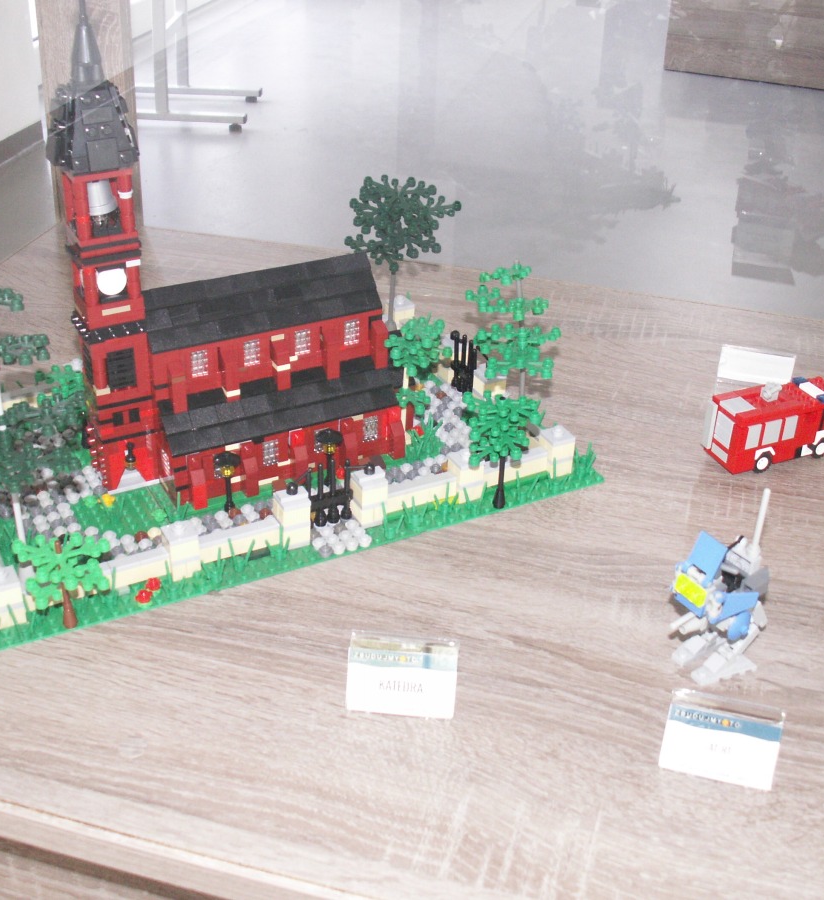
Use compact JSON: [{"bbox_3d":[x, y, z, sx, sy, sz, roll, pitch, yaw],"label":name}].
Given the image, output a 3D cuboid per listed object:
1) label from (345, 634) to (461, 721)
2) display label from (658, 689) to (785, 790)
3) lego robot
[{"bbox_3d":[-0.004,0.106,0.575,0.051,0.032,0.022,4,30,5],"label":"label"},{"bbox_3d":[0.138,0.128,0.542,0.050,0.031,0.022,9,30,12],"label":"display label"},{"bbox_3d":[0.154,0.065,0.588,0.055,0.097,0.042,-19,35,-32],"label":"lego robot"}]

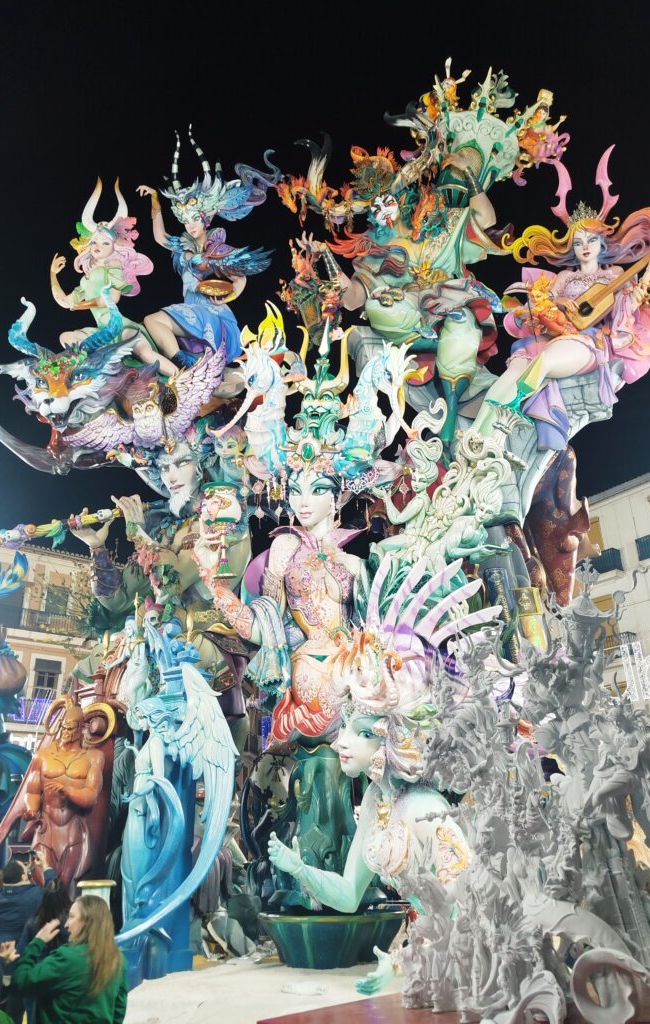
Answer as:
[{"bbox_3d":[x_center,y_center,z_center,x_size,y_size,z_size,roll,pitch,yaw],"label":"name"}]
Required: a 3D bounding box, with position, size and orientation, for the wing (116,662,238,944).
[{"bbox_3d":[-1.924,3.702,10.046,1.433,3.358,1.791,22,-34,-35],"label":"wing"}]

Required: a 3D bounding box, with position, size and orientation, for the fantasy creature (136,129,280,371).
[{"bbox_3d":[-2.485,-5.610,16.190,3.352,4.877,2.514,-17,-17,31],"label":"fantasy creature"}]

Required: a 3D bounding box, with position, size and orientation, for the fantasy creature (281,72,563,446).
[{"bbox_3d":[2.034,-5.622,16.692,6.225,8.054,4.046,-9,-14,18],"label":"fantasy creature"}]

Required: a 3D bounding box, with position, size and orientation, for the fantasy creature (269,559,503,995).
[{"bbox_3d":[0.765,3.149,9.935,3.087,5.068,2.685,16,-31,-26],"label":"fantasy creature"}]

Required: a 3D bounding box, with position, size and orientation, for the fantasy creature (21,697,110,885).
[{"bbox_3d":[-3.219,3.427,9.591,1.023,2.180,0.767,-4,-28,9],"label":"fantasy creature"}]

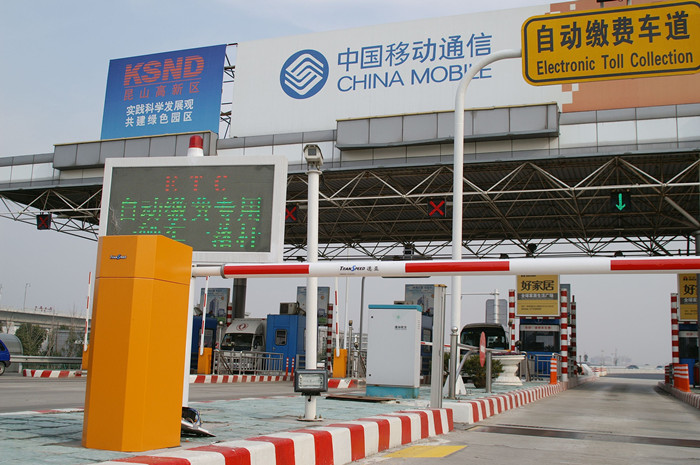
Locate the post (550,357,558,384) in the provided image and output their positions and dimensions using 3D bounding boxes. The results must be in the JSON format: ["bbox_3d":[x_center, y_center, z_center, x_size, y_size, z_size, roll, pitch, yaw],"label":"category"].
[{"bbox_3d":[6.077,4.134,20.818,0.190,0.766,0.190,-1,-11,21],"label":"post"}]

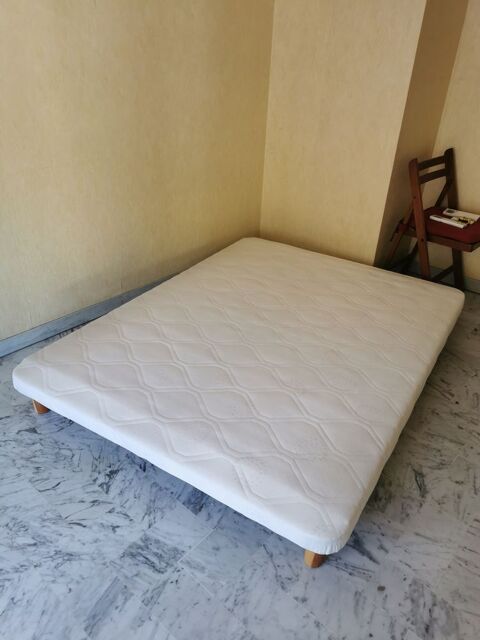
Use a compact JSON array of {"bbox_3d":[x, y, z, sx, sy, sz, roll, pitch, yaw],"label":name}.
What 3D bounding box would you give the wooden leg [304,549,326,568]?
[{"bbox_3d":[0.227,0.682,1.499,0.065,0.140,0.065,19,34,26],"label":"wooden leg"}]

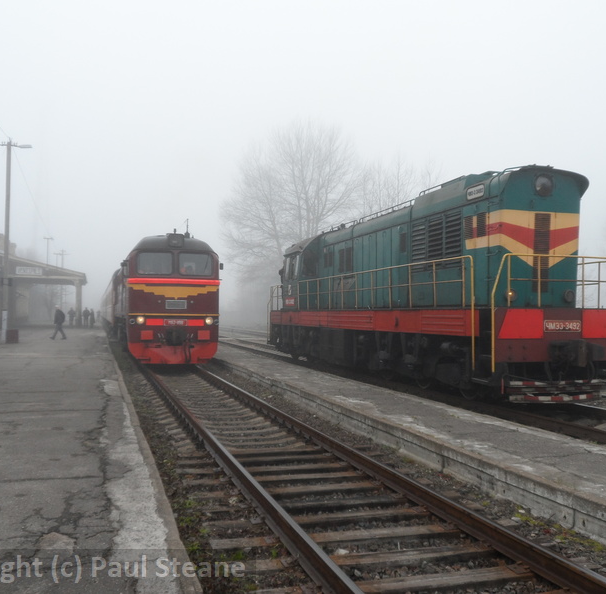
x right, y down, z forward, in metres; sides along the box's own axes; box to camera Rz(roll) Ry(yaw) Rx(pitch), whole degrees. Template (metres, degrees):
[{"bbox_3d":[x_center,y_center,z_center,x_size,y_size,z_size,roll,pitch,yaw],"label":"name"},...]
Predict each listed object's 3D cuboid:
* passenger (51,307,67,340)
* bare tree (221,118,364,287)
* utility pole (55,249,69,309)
[{"bbox_3d":[-12.665,1.284,38.000,0.850,1.770,0.550,1,-1,-17],"label":"passenger"},{"bbox_3d":[-1.178,-7.327,75.000,14.200,21.500,13.500,0,-1,0],"label":"bare tree"},{"bbox_3d":[-25.602,-1.073,78.000,1.500,8.100,0.300,1,-1,-17],"label":"utility pole"}]

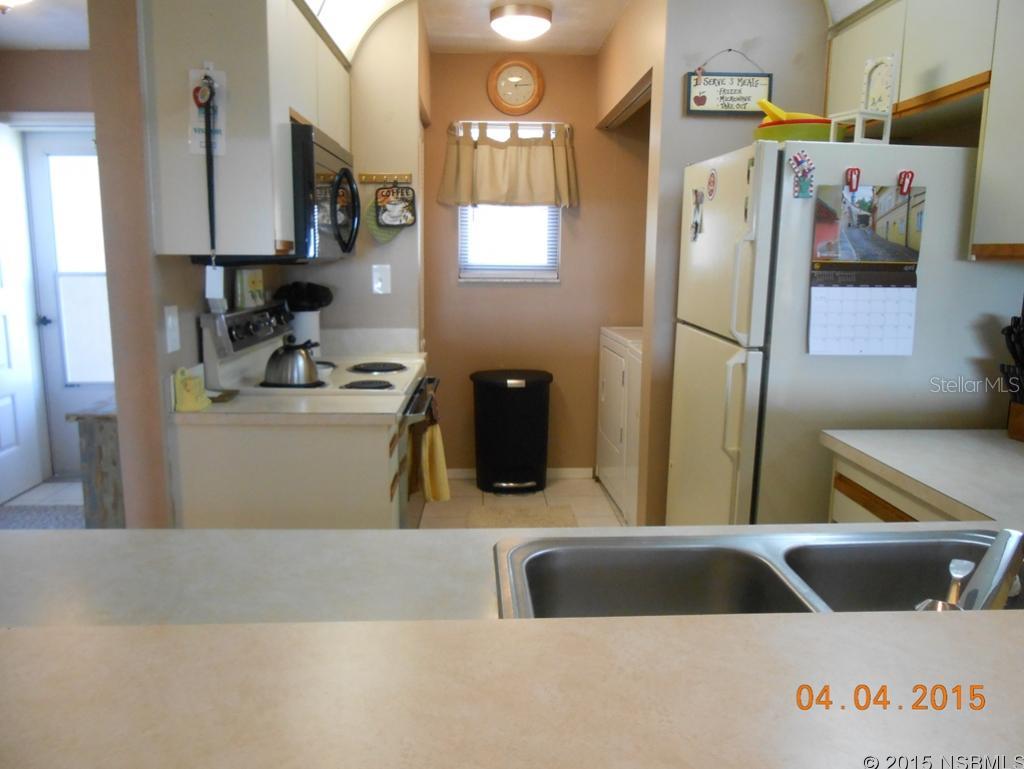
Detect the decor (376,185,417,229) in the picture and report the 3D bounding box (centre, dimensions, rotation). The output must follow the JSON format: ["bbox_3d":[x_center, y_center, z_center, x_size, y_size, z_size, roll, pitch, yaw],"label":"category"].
[{"bbox_3d":[-0.474,-0.728,3.143,0.167,0.173,0.020,0,10,-3],"label":"decor"}]

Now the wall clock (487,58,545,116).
[{"bbox_3d":[0.022,-1.644,4.260,0.322,0.307,0.040,0,10,-3],"label":"wall clock"}]

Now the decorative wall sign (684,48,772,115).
[{"bbox_3d":[0.778,-1.084,2.762,0.321,0.227,0.020,0,10,-3],"label":"decorative wall sign"}]

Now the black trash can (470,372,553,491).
[{"bbox_3d":[-0.001,0.257,4.442,0.465,0.690,0.320,0,10,-3],"label":"black trash can"}]

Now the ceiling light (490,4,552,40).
[{"bbox_3d":[0.041,-1.655,3.578,0.315,0.120,0.315,0,10,-3],"label":"ceiling light"}]

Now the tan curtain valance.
[{"bbox_3d":[-0.017,-1.223,4.300,0.780,0.462,0.100,0,10,-3],"label":"tan curtain valance"}]

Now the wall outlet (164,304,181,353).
[{"bbox_3d":[-0.905,-0.150,2.067,0.010,0.119,0.078,0,10,-3],"label":"wall outlet"}]

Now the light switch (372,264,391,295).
[{"bbox_3d":[-0.567,-0.460,3.353,0.077,0.124,0.020,0,10,-3],"label":"light switch"}]

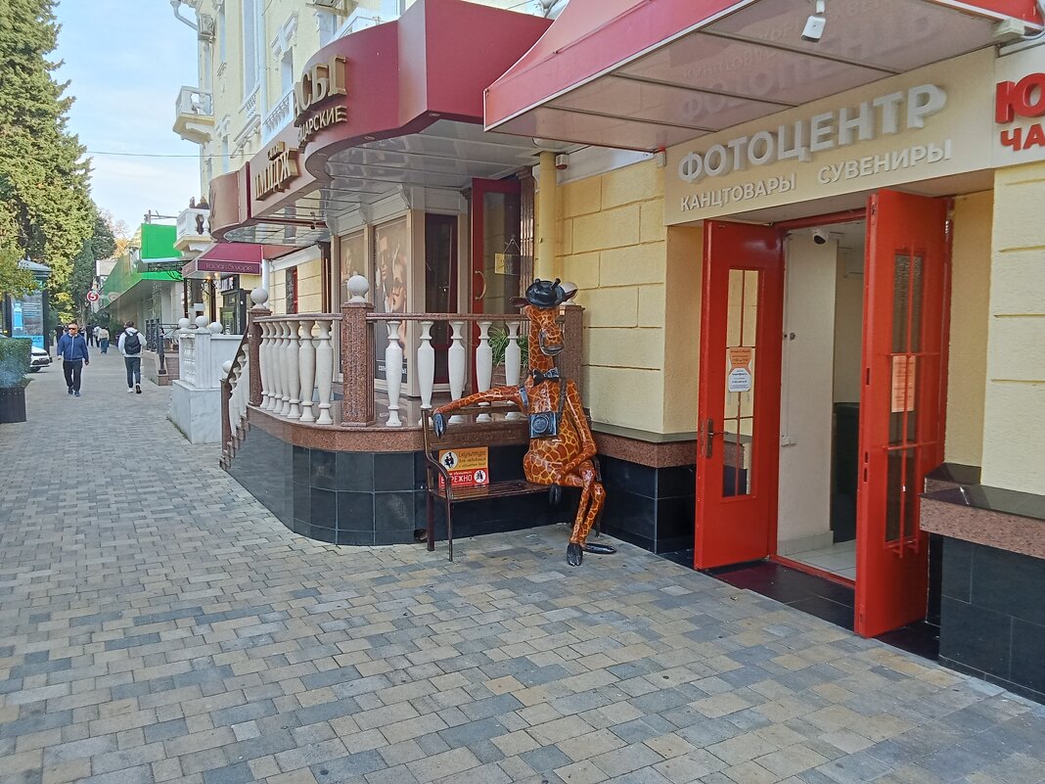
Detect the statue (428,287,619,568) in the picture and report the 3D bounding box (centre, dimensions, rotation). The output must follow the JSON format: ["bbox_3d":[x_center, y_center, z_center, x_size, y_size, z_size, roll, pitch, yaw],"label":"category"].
[{"bbox_3d":[0.032,0.176,5.957,1.300,1.960,0.800,-2,5,-24],"label":"statue"}]

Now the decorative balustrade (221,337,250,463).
[{"bbox_3d":[-3.024,0.122,9.049,0.250,1.580,1.850,-2,5,-28],"label":"decorative balustrade"}]

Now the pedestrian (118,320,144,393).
[{"bbox_3d":[-9.631,-0.861,20.800,0.580,1.780,0.420,-2,5,-28],"label":"pedestrian"}]

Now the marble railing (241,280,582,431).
[{"bbox_3d":[-1.108,-0.396,7.556,2.250,1.140,2.650,-2,5,-28],"label":"marble railing"}]

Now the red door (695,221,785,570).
[{"bbox_3d":[1.429,0.038,5.629,0.620,2.250,0.060,-2,5,-27],"label":"red door"}]

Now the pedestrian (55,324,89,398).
[{"bbox_3d":[-10.851,-0.791,20.400,0.720,1.750,0.450,-2,5,-28],"label":"pedestrian"}]

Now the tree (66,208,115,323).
[{"bbox_3d":[-33.730,-8.824,66.000,4.000,11.100,4.000,-2,5,-28],"label":"tree"}]

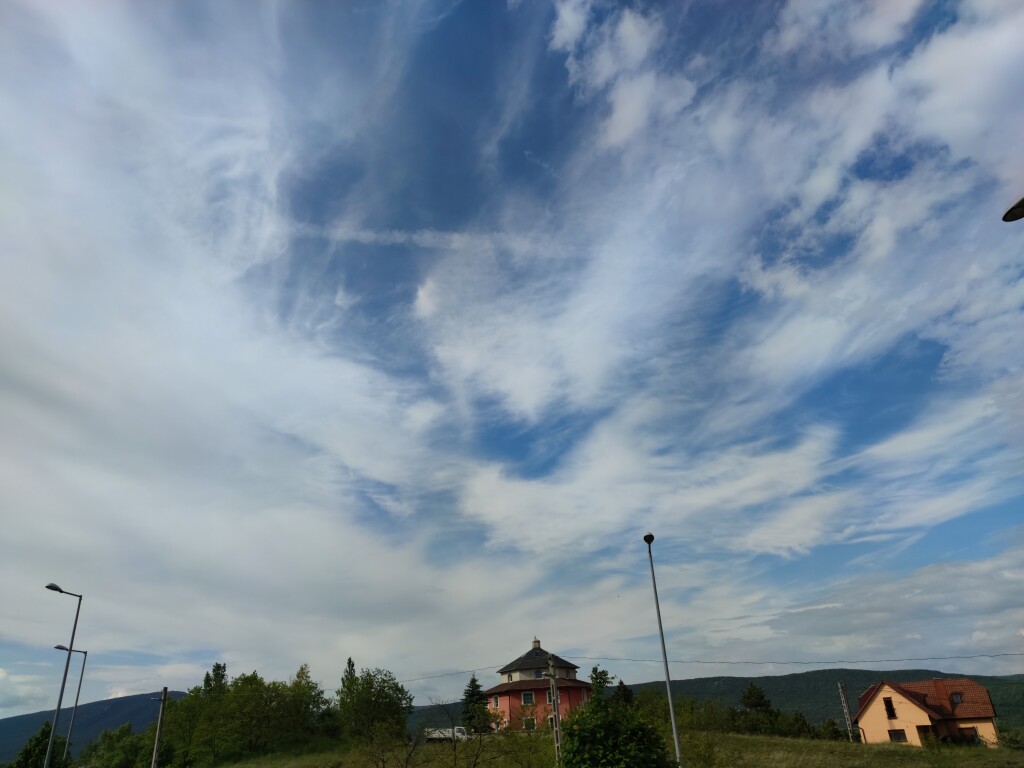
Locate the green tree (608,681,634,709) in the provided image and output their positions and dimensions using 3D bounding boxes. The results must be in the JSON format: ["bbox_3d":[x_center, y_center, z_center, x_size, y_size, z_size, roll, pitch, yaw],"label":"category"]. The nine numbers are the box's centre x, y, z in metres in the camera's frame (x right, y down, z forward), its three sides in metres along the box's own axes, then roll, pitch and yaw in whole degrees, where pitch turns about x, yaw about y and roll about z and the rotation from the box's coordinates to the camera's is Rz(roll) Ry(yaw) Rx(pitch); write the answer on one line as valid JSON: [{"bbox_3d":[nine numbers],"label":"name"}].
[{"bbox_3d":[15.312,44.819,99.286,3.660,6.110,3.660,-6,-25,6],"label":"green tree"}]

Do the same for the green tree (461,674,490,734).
[{"bbox_3d":[-4.400,38.639,85.596,3.510,6.610,3.510,-1,-25,-4],"label":"green tree"}]

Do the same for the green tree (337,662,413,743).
[{"bbox_3d":[-14.273,33.062,73.702,7.250,7.600,7.250,2,-26,-10],"label":"green tree"}]

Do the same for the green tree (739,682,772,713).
[{"bbox_3d":[33.749,44.223,97.208,4.380,6.110,4.380,-10,-26,15],"label":"green tree"}]

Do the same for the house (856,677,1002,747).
[{"bbox_3d":[44.792,35.730,77.337,13.190,6.420,10.610,-17,-29,27],"label":"house"}]

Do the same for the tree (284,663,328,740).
[{"bbox_3d":[-20.952,32.422,72.389,4.150,7.400,4.150,4,-26,-15],"label":"tree"}]

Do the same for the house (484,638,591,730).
[{"bbox_3d":[3.438,39.872,93.895,14.110,11.460,12.560,-3,-25,1],"label":"house"}]

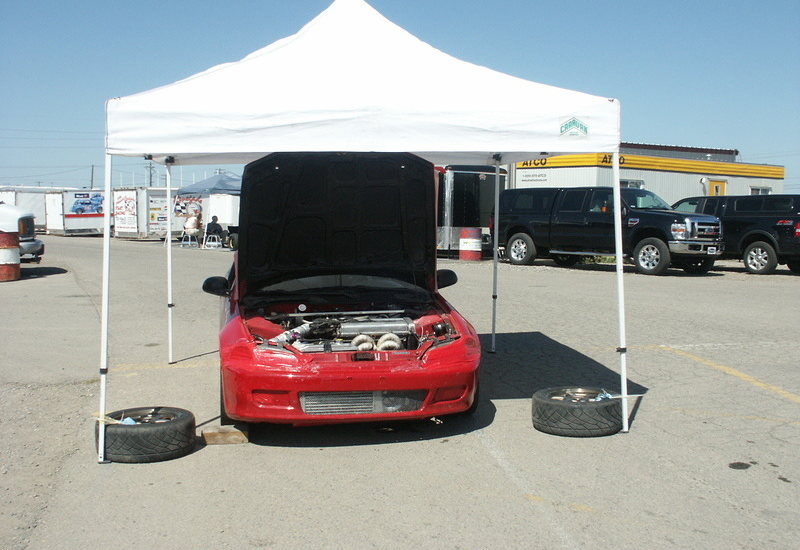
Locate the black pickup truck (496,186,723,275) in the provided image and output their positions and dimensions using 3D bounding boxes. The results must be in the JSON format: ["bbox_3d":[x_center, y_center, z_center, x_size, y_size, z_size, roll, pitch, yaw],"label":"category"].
[{"bbox_3d":[5.050,-1.180,25.000,2.060,1.980,6.270,-4,6,-41],"label":"black pickup truck"}]

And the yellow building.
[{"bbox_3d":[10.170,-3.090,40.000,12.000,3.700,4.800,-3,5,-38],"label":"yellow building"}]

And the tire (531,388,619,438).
[{"bbox_3d":[1.140,0.875,6.390,0.580,0.210,0.580,0,4,0],"label":"tire"}]

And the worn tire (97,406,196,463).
[{"bbox_3d":[-1.497,0.939,5.885,0.580,0.210,0.580,0,4,0],"label":"worn tire"}]

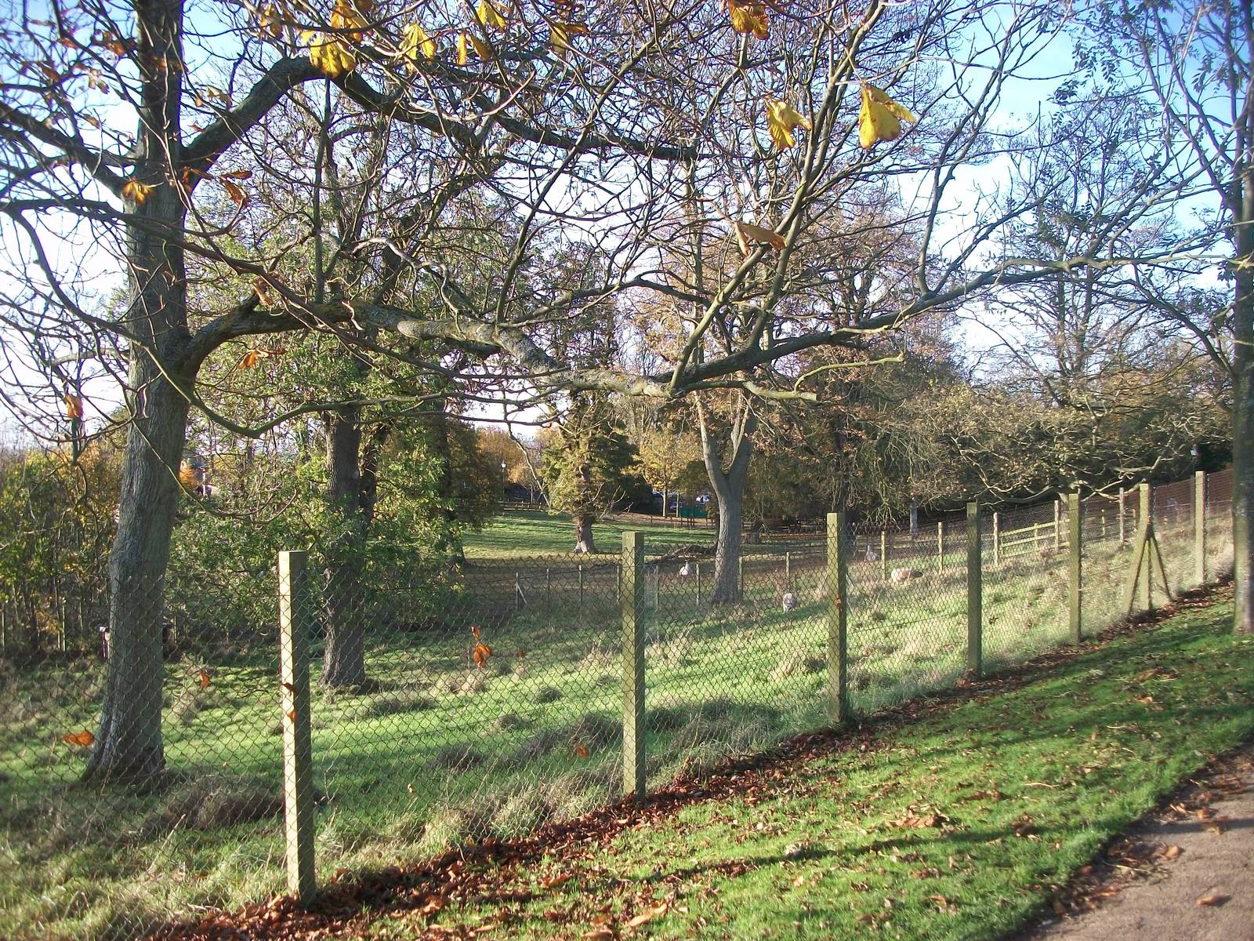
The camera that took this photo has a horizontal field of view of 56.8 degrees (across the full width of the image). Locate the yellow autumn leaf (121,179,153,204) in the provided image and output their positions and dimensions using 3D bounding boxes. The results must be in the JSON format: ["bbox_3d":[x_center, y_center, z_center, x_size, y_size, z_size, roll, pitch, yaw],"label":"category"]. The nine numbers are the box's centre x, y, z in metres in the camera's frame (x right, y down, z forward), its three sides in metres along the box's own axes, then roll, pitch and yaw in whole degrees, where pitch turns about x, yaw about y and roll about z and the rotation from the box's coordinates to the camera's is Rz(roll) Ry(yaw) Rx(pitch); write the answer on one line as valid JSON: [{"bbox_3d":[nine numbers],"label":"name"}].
[{"bbox_3d":[-2.659,-1.515,6.300,0.170,0.138,0.107,-1,2,-23],"label":"yellow autumn leaf"}]

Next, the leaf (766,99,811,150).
[{"bbox_3d":[0.572,-1.225,4.100,0.163,0.180,0.103,0,1,8],"label":"leaf"}]

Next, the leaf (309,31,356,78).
[{"bbox_3d":[-1.194,-1.682,4.700,0.191,0.191,0.114,-1,1,-14],"label":"leaf"}]

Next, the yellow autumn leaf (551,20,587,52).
[{"bbox_3d":[-0.246,-1.837,4.900,0.157,0.133,0.087,-1,1,-3],"label":"yellow autumn leaf"}]

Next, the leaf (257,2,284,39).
[{"bbox_3d":[-1.630,-2.054,5.300,0.121,0.170,0.100,-1,1,-17],"label":"leaf"}]

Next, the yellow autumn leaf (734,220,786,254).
[{"bbox_3d":[0.481,-0.845,4.200,0.192,0.124,0.093,-1,1,7],"label":"yellow autumn leaf"}]

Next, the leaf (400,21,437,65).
[{"bbox_3d":[-0.864,-1.769,4.800,0.150,0.191,0.101,-1,1,-10],"label":"leaf"}]

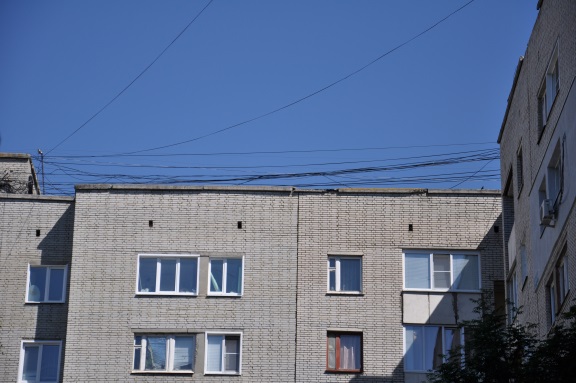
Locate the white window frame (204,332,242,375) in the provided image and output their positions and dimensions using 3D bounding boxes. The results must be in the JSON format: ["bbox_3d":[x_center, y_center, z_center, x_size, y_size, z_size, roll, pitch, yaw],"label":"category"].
[{"bbox_3d":[-2.215,5.546,69.613,1.276,1.521,0.130,1,-22,1],"label":"white window frame"}]

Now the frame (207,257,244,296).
[{"bbox_3d":[-2.166,2.958,70.649,1.270,1.475,0.130,1,-22,1],"label":"frame"}]

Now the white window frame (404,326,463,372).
[{"bbox_3d":[5.028,5.235,67.267,2.369,1.645,0.120,1,-27,0],"label":"white window frame"}]

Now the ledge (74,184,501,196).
[{"bbox_3d":[0.000,-0.042,71.833,15.038,0.250,0.400,1,-22,1],"label":"ledge"}]

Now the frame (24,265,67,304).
[{"bbox_3d":[-8.517,3.250,71.603,1.447,1.431,0.130,1,-22,1],"label":"frame"}]

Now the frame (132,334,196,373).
[{"bbox_3d":[-4.087,5.367,67.260,2.077,1.356,0.120,1,-27,0],"label":"frame"}]

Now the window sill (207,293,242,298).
[{"bbox_3d":[-2.193,3.637,70.291,1.265,0.080,0.200,1,-22,1],"label":"window sill"}]

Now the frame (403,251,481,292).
[{"bbox_3d":[5.369,2.776,70.664,2.696,1.532,0.150,1,-22,1],"label":"frame"}]

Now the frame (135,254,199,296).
[{"bbox_3d":[-4.040,2.826,68.494,2.108,1.500,0.130,1,-27,0],"label":"frame"}]

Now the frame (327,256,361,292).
[{"bbox_3d":[1.925,2.819,68.551,1.182,1.335,0.120,1,-27,0],"label":"frame"}]

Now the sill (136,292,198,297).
[{"bbox_3d":[-4.053,3.454,68.085,2.123,0.070,0.180,1,-27,0],"label":"sill"}]

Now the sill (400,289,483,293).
[{"bbox_3d":[5.177,3.340,68.139,2.634,0.070,0.180,1,-27,0],"label":"sill"}]

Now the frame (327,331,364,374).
[{"bbox_3d":[1.951,5.524,69.677,1.227,1.450,0.130,1,-22,1],"label":"frame"}]

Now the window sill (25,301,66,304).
[{"bbox_3d":[-8.223,3.773,68.845,1.390,0.070,0.180,1,-27,0],"label":"window sill"}]

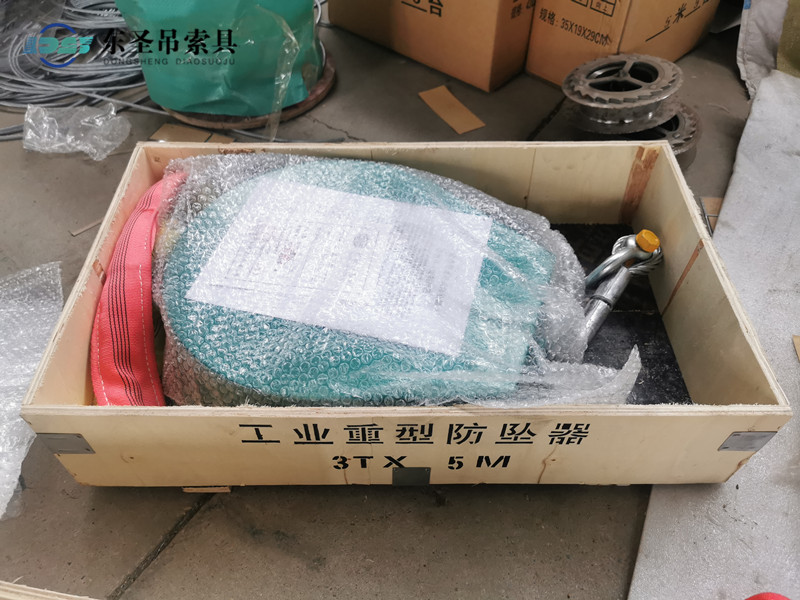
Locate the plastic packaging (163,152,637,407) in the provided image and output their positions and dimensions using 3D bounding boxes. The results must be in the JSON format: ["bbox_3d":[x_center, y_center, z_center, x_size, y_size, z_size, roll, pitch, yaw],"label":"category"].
[{"bbox_3d":[-0.018,-0.011,0.752,0.547,0.138,0.374,0,49,0],"label":"plastic packaging"}]

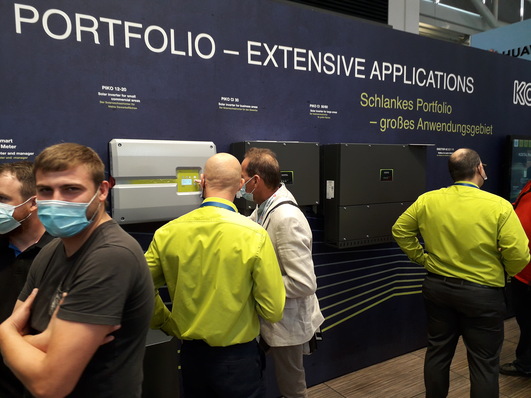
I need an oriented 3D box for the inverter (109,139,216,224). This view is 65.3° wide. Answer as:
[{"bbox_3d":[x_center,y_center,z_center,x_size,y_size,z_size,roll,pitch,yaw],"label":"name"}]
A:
[{"bbox_3d":[-0.572,-0.103,2.320,0.581,0.434,0.235,-3,6,-30],"label":"inverter"}]

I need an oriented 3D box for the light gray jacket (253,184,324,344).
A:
[{"bbox_3d":[0.095,0.293,2.060,0.420,0.750,0.500,1,5,10],"label":"light gray jacket"}]

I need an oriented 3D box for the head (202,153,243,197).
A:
[{"bbox_3d":[-0.187,-0.086,1.820,0.165,0.235,0.205,-1,5,-12],"label":"head"}]

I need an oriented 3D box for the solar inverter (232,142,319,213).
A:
[{"bbox_3d":[0.068,-0.143,2.712,0.553,0.435,0.205,-3,6,-30],"label":"solar inverter"}]

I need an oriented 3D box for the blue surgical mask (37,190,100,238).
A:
[{"bbox_3d":[-0.472,0.037,1.000,0.135,0.110,0.100,0,8,-2],"label":"blue surgical mask"}]

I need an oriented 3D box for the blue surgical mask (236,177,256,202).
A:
[{"bbox_3d":[-0.093,-0.044,2.020,0.100,0.115,0.140,-11,1,22],"label":"blue surgical mask"}]

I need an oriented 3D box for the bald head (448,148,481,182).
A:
[{"bbox_3d":[1.078,-0.151,2.220,0.205,0.235,0.165,-4,6,-36],"label":"bald head"}]

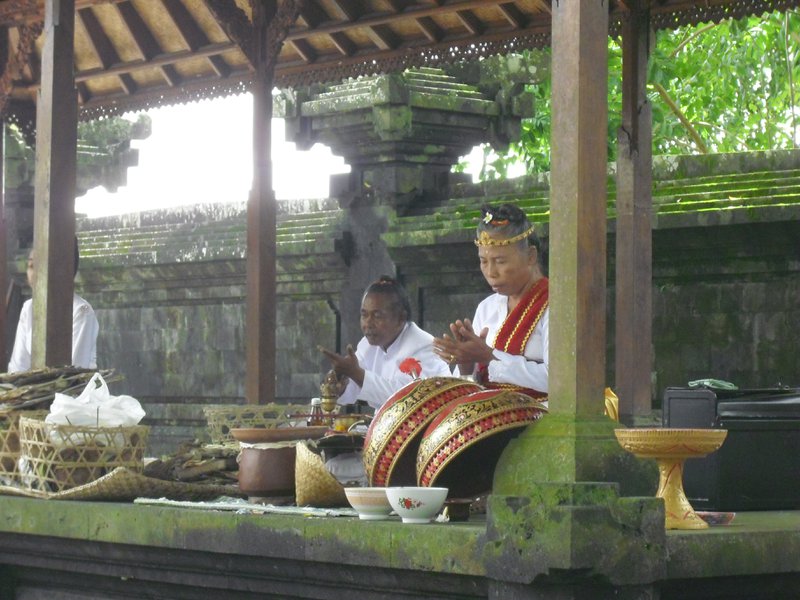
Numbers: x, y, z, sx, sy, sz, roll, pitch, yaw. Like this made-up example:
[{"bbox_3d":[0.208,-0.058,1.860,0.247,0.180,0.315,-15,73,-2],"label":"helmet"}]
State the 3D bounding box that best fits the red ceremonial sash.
[{"bbox_3d":[0.375,0.116,7.500,0.260,0.360,0.320,2,-3,-38],"label":"red ceremonial sash"}]

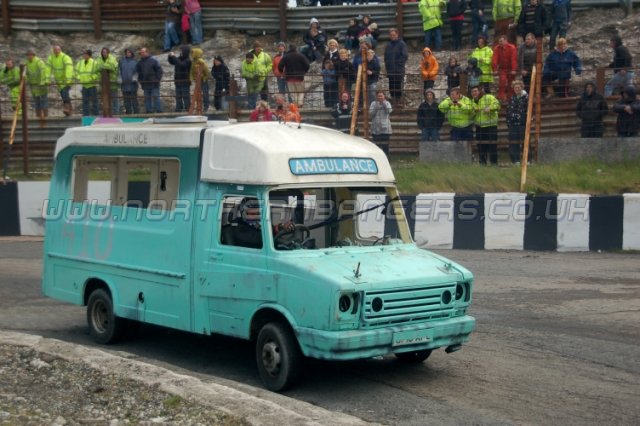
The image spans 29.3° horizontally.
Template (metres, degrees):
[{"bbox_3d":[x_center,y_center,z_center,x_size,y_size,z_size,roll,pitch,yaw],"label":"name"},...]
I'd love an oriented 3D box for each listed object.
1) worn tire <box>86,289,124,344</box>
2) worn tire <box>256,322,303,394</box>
[{"bbox_3d":[-2.519,1.229,14.500,0.190,0.660,0.660,-2,4,-39],"label":"worn tire"},{"bbox_3d":[-0.386,1.401,11.900,0.190,0.660,0.660,-1,4,-34],"label":"worn tire"}]

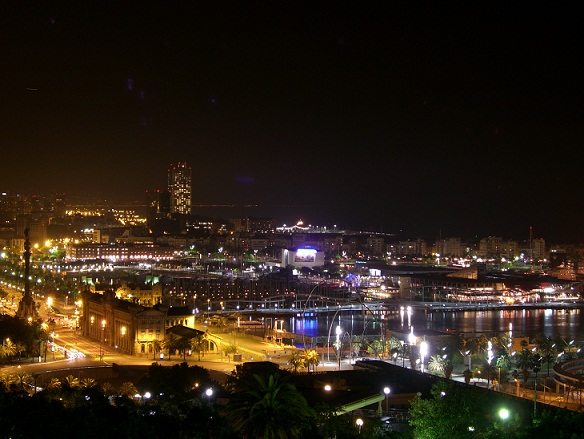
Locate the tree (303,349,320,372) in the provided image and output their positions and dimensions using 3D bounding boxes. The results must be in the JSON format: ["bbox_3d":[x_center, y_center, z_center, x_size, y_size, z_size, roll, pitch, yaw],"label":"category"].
[{"bbox_3d":[8.710,63.130,587.930,7.600,10.630,7.600,0,1,0],"label":"tree"}]

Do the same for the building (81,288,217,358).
[{"bbox_3d":[-79.955,52.528,711.075,41.000,28.500,109.900,0,1,-23],"label":"building"}]

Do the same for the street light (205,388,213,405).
[{"bbox_3d":[-23.318,50.369,370.041,0.900,5.500,0.900,0,1,0],"label":"street light"}]

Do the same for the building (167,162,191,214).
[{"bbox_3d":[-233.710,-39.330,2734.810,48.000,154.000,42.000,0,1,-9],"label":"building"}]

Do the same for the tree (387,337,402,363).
[{"bbox_3d":[48.800,61.890,626.930,7.200,11.900,7.200,0,1,0],"label":"tree"}]

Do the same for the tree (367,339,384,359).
[{"bbox_3d":[40.842,62.928,640.275,8.000,9.800,8.000,0,1,0],"label":"tree"}]

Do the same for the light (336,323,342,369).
[{"bbox_3d":[21.626,58.281,599.468,1.800,20.300,1.800,0,1,0],"label":"light"}]

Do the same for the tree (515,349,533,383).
[{"bbox_3d":[97.360,61.720,553.770,7.000,14.510,7.000,0,1,0],"label":"tree"}]

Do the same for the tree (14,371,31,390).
[{"bbox_3d":[-108.180,64.990,526.660,6.800,8.800,6.800,0,1,0],"label":"tree"}]

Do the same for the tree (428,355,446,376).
[{"bbox_3d":[63.430,63.760,574.050,7.600,9.810,7.600,0,1,0],"label":"tree"}]

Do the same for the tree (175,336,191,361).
[{"bbox_3d":[-52.164,62.034,633.092,7.400,11.800,7.400,0,1,0],"label":"tree"}]

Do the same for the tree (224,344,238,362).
[{"bbox_3d":[-28.931,63.760,624.570,6.200,8.600,6.200,0,1,0],"label":"tree"}]

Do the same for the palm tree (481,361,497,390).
[{"bbox_3d":[79.953,63.975,535.790,6.500,10.800,6.500,0,1,0],"label":"palm tree"}]

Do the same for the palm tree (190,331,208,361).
[{"bbox_3d":[-44.361,61.457,631.512,7.600,13.000,7.600,0,1,0],"label":"palm tree"}]

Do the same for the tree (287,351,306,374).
[{"bbox_3d":[2.000,63.480,585.580,7.800,10.010,7.800,0,1,0],"label":"tree"}]

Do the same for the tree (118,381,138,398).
[{"bbox_3d":[-60.831,64.587,490.067,7.200,9.000,7.200,0,1,0],"label":"tree"}]

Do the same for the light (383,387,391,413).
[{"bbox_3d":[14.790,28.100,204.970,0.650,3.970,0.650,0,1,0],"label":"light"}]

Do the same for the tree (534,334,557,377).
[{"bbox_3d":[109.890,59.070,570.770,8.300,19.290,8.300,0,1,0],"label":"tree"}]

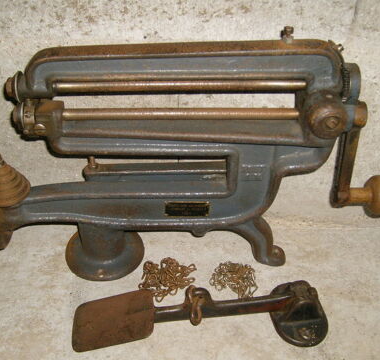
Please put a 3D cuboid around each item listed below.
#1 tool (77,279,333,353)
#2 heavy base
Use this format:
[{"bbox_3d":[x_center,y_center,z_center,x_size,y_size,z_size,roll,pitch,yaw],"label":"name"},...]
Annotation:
[{"bbox_3d":[0.012,0.156,0.588,0.292,0.044,0.098,-1,31,-1],"label":"tool"},{"bbox_3d":[-0.120,0.076,0.687,0.112,0.082,0.112,0,30,0],"label":"heavy base"}]

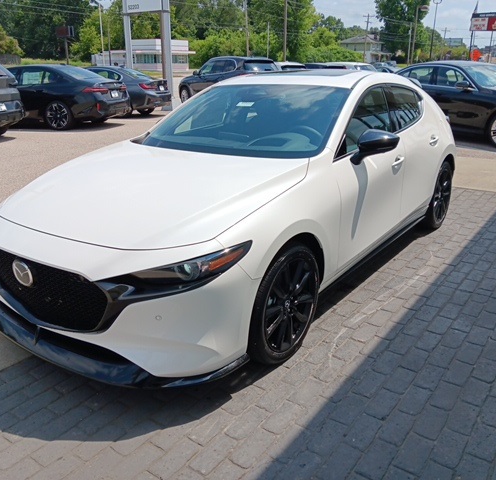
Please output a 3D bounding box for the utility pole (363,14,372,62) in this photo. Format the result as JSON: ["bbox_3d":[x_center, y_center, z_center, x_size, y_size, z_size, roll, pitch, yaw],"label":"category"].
[{"bbox_3d":[20.126,-32.718,81.702,1.700,10.300,0.400,4,20,12],"label":"utility pole"}]

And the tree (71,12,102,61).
[{"bbox_3d":[-26.206,-33.021,78.000,5.200,7.200,5.200,-8,21,-20],"label":"tree"}]

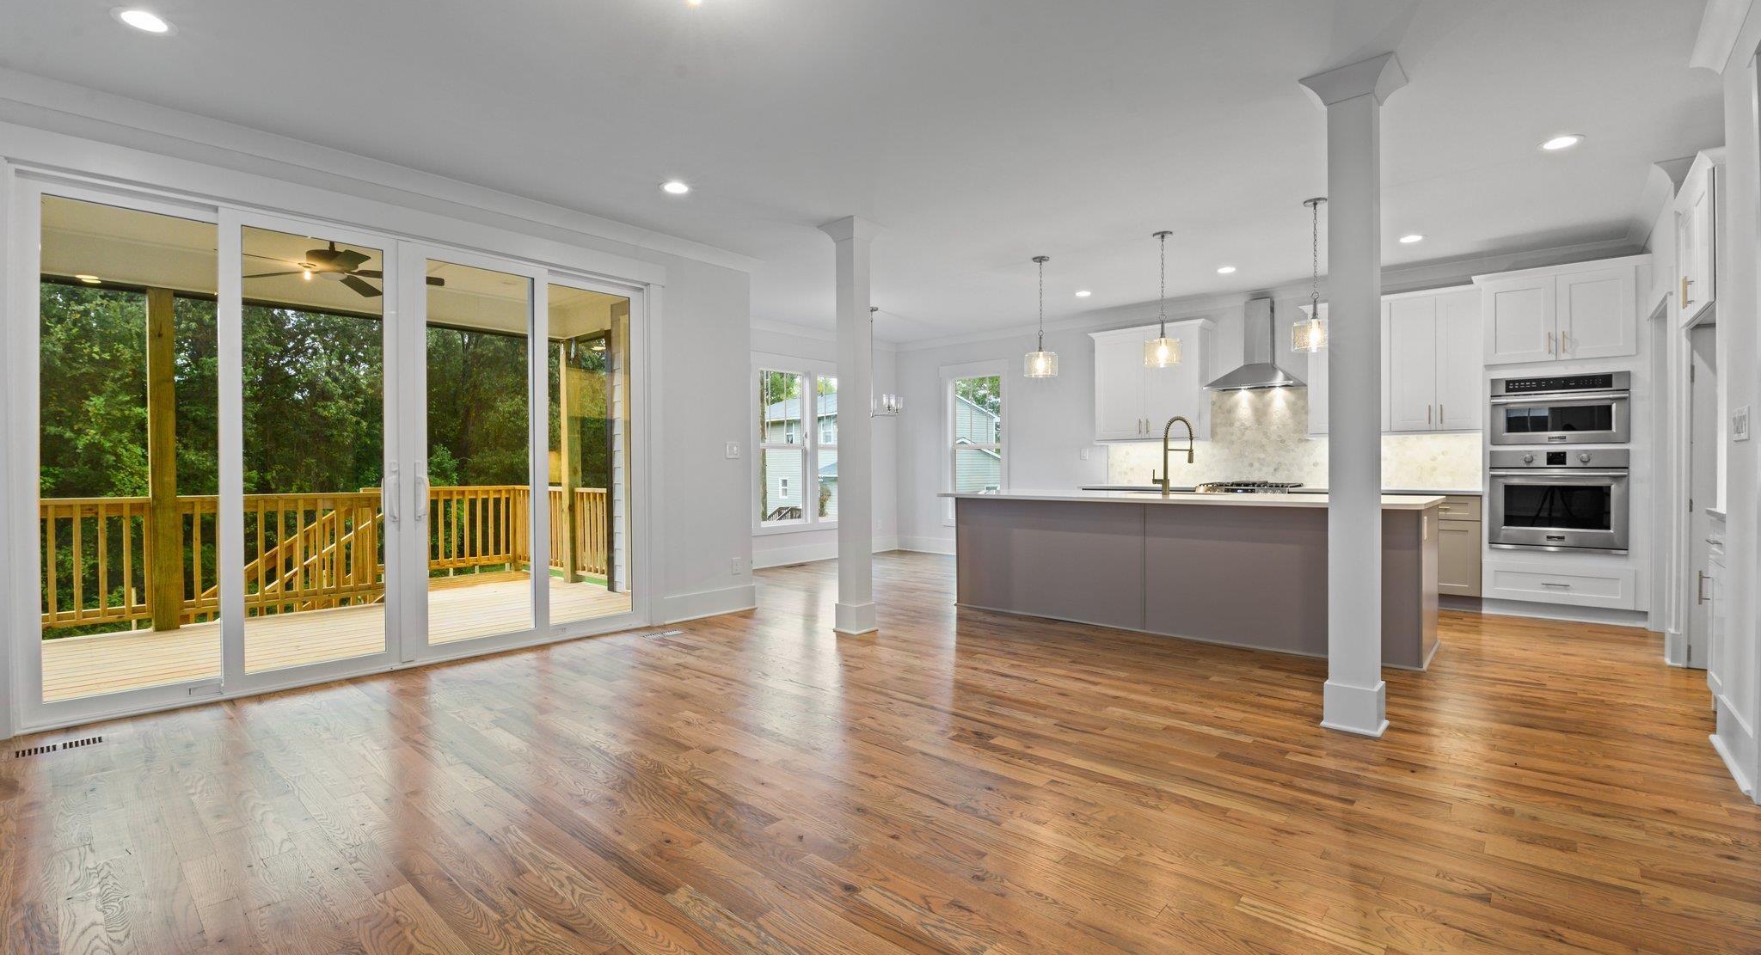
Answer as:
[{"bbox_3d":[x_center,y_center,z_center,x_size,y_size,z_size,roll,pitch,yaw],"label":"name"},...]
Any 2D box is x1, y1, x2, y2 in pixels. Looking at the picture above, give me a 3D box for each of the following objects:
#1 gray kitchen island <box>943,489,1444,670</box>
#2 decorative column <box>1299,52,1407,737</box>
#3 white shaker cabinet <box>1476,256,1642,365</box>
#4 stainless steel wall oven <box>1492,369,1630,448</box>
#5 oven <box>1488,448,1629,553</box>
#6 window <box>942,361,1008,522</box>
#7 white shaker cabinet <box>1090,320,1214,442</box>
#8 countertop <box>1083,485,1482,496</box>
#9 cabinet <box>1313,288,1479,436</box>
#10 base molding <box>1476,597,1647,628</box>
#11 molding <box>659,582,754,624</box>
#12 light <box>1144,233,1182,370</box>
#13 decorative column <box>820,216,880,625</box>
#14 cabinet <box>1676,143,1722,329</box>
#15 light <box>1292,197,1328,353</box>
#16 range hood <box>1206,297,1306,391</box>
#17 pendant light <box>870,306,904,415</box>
[{"bbox_3d":[2.064,0.601,5.472,3.300,0.911,1.024,0,1,41],"label":"gray kitchen island"},{"bbox_3d":[2.035,-0.313,3.143,0.322,2.750,0.322,0,1,40],"label":"decorative column"},{"bbox_3d":[5.101,-1.193,5.530,0.901,0.670,0.623,0,1,41],"label":"white shaker cabinet"},{"bbox_3d":[5.048,-0.491,5.479,0.742,0.497,0.502,0,1,41],"label":"stainless steel wall oven"},{"bbox_3d":[5.012,0.164,5.454,0.755,0.740,0.600,0,1,40],"label":"oven"},{"bbox_3d":[1.190,-0.411,9.321,1.000,2.050,0.110,0,1,40],"label":"window"},{"bbox_3d":[2.833,-0.950,7.684,1.172,1.202,0.357,0,1,41],"label":"white shaker cabinet"},{"bbox_3d":[3.525,0.114,6.812,3.210,0.040,0.650,0,1,40],"label":"countertop"},{"bbox_3d":[4.404,-0.938,6.324,1.242,1.197,0.347,0,1,41],"label":"cabinet"},{"bbox_3d":[4.978,0.988,5.372,0.879,0.113,0.035,0,1,41],"label":"base molding"},{"bbox_3d":[-1.274,0.960,5.571,0.025,0.190,0.870,0,1,43],"label":"molding"},{"bbox_3d":[2.091,-1.313,5.426,0.275,0.975,0.275,0,1,41],"label":"light"},{"bbox_3d":[-0.167,-0.321,5.045,0.320,2.750,0.320,0,1,40],"label":"decorative column"},{"bbox_3d":[4.310,-1.151,3.512,0.620,0.690,0.840,0,1,40],"label":"cabinet"},{"bbox_3d":[2.703,-1.237,4.559,0.255,0.935,0.255,0,1,40],"label":"light"},{"bbox_3d":[3.549,-1.258,6.965,0.773,0.867,0.494,0,1,41],"label":"range hood"},{"bbox_3d":[-0.084,-1.169,7.482,0.640,1.100,0.640,0,1,0],"label":"pendant light"}]

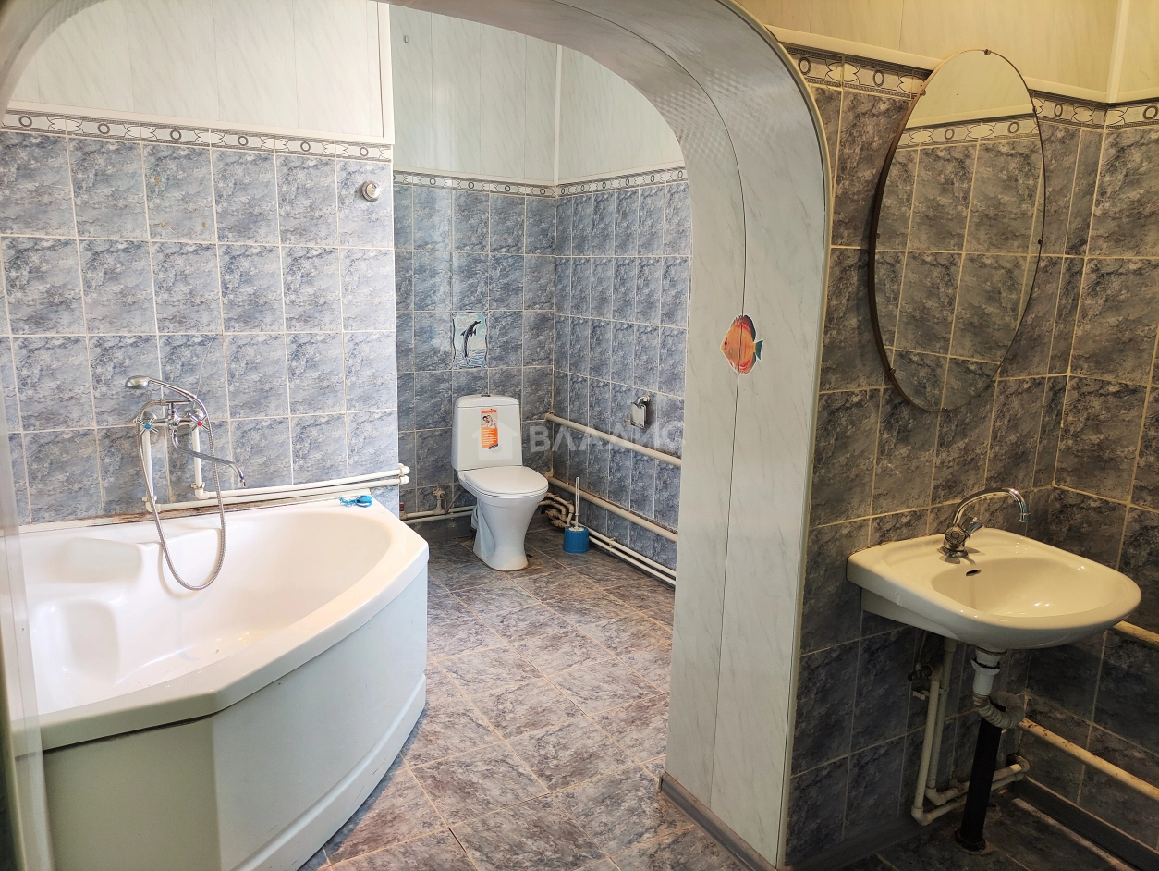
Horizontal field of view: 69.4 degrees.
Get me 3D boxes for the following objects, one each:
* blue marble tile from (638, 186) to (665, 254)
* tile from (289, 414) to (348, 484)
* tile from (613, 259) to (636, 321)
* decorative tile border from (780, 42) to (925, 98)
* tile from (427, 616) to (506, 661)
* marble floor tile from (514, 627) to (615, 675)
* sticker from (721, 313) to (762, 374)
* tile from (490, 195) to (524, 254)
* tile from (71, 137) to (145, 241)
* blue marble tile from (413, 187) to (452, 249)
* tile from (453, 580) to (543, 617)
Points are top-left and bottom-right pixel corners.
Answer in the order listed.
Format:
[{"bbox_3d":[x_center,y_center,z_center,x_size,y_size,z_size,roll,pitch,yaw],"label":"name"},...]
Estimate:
[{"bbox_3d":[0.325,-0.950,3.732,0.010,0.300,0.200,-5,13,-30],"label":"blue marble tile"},{"bbox_3d":[-0.969,0.071,3.118,0.200,0.300,0.010,-5,13,-27],"label":"tile"},{"bbox_3d":[0.216,-0.690,3.955,0.010,0.300,0.200,-5,13,-30],"label":"tile"},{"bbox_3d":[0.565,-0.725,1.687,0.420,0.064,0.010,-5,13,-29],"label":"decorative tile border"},{"bbox_3d":[-0.472,0.791,3.268,0.300,0.010,0.300,-5,13,-30],"label":"tile"},{"bbox_3d":[-0.066,0.826,3.176,0.300,0.010,0.300,-5,13,-29],"label":"marble floor tile"},{"bbox_3d":[0.370,-0.208,1.909,0.005,0.134,0.145,-5,13,-30],"label":"sticker"},{"bbox_3d":[-0.382,-1.109,4.391,0.200,0.300,0.010,-5,13,-30],"label":"tile"},{"bbox_3d":[-1.490,-0.776,2.663,0.200,0.300,0.010,-5,13,-27],"label":"tile"},{"bbox_3d":[-0.735,-1.074,4.179,0.200,0.300,0.010,-5,13,-30],"label":"blue marble tile"},{"bbox_3d":[-0.366,0.720,3.698,0.300,0.010,0.300,-5,13,-30],"label":"tile"}]

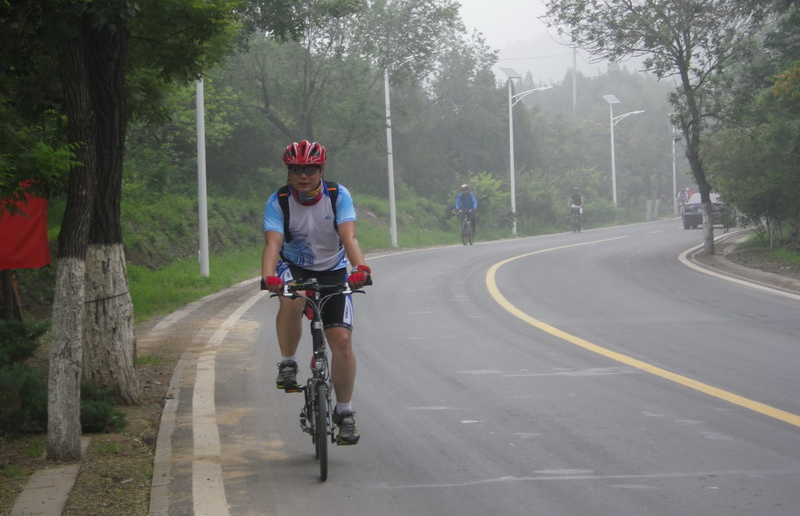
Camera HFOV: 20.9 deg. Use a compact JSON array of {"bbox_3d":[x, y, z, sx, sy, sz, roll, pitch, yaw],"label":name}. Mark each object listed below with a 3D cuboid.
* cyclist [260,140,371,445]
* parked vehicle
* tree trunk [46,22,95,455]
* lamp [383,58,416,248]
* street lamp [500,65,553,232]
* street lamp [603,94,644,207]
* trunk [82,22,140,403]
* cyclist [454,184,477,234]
[{"bbox_3d":[-0.440,0.179,11.300,0.580,1.600,0.800,-1,2,2],"label":"cyclist"},{"bbox_3d":[12.254,-1.884,86.061,1.680,1.420,4.350,-1,2,14],"label":"parked vehicle"},{"bbox_3d":[-1.750,-0.079,11.500,0.250,2.310,0.230,-1,2,0],"label":"tree trunk"},{"bbox_3d":[0.204,-3.144,56.834,1.750,5.700,0.700,-1,2,12],"label":"lamp"},{"bbox_3d":[4.278,-3.629,73.816,1.750,5.750,0.700,-1,2,14],"label":"street lamp"},{"bbox_3d":[9.933,-4.402,95.817,1.750,5.700,0.700,-1,2,14],"label":"street lamp"},{"bbox_3d":[-1.959,-0.315,14.700,0.380,2.580,0.360,-1,2,0],"label":"trunk"},{"bbox_3d":[1.852,-1.351,60.500,0.640,1.500,0.800,-1,2,5],"label":"cyclist"}]

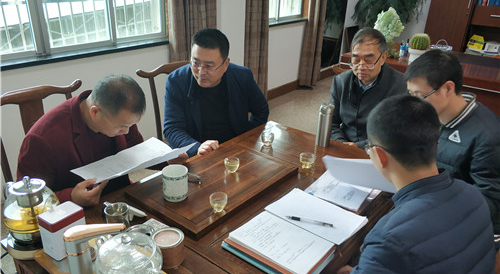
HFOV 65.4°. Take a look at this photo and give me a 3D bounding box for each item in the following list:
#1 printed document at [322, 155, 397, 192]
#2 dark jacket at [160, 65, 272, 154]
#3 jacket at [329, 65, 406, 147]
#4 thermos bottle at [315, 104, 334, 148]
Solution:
[{"bbox_3d":[0.430,0.145,1.488,0.270,0.150,0.080,-4,24,-14],"label":"printed document"},{"bbox_3d":[-0.194,-0.045,1.956,0.520,0.620,0.420,-7,25,-20],"label":"dark jacket"},{"bbox_3d":[0.617,-0.045,2.080,0.510,0.620,0.400,16,27,30],"label":"jacket"},{"bbox_3d":[0.363,-0.060,1.874,0.072,0.210,0.072,2,23,-1],"label":"thermos bottle"}]

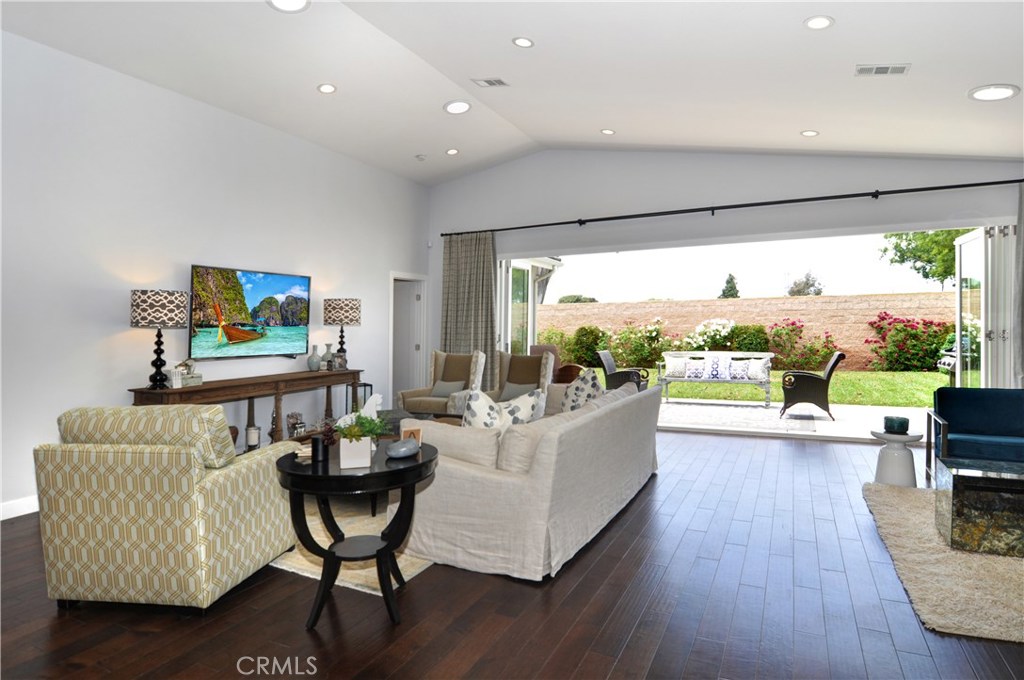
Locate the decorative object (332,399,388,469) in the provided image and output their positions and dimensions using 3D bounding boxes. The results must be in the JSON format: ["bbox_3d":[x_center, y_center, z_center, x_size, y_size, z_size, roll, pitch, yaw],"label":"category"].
[{"bbox_3d":[-0.702,0.438,2.370,0.240,0.310,0.200,0,2,-17],"label":"decorative object"}]

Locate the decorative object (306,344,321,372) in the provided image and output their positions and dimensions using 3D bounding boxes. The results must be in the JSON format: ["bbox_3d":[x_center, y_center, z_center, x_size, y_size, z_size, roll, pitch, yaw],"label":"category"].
[{"bbox_3d":[-2.205,0.198,5.686,0.140,0.285,0.140,1,2,29],"label":"decorative object"}]

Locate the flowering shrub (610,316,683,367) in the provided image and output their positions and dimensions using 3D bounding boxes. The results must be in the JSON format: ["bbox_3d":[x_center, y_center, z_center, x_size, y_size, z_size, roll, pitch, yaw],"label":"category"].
[{"bbox_3d":[3.995,0.075,15.300,2.100,1.600,1.400,1,2,29],"label":"flowering shrub"}]

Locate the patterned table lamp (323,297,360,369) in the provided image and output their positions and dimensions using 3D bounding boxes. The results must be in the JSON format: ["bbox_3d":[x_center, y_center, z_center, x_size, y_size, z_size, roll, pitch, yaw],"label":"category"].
[{"bbox_3d":[-1.982,-0.057,5.950,0.405,0.840,0.405,0,1,29],"label":"patterned table lamp"}]

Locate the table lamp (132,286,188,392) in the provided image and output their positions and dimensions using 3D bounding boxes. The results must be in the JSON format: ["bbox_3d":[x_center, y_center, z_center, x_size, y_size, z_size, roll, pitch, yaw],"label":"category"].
[{"bbox_3d":[-2.947,-0.013,4.269,0.390,0.820,0.390,1,2,29],"label":"table lamp"}]

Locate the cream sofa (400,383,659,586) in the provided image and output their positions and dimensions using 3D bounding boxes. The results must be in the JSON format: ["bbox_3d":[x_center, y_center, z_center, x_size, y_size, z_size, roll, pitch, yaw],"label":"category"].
[{"bbox_3d":[0.328,0.839,3.947,1.020,0.830,2.300,0,1,28],"label":"cream sofa"}]

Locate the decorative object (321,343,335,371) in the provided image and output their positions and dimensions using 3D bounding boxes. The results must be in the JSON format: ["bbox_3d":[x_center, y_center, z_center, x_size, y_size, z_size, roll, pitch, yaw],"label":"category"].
[{"bbox_3d":[-2.133,0.204,5.950,0.150,0.300,0.150,0,2,29],"label":"decorative object"}]

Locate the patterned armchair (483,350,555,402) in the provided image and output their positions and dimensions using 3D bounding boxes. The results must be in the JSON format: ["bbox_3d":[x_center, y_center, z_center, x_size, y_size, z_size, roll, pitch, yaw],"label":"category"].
[{"bbox_3d":[-0.012,0.677,6.490,0.800,1.060,0.870,0,1,29],"label":"patterned armchair"}]

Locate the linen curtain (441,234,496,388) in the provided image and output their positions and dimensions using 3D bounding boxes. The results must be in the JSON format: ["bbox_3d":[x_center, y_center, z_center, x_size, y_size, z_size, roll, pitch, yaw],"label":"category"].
[{"bbox_3d":[-0.666,-0.201,7.554,0.880,2.760,0.140,0,1,25],"label":"linen curtain"}]

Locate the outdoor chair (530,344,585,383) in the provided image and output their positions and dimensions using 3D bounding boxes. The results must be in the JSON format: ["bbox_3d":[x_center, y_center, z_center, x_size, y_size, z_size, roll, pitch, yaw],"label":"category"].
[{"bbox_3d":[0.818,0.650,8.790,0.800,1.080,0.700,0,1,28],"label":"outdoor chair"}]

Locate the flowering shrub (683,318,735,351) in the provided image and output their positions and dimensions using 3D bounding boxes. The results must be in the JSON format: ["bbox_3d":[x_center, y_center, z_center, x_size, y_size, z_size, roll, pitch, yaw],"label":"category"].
[{"bbox_3d":[5.416,0.129,14.183,1.450,1.380,1.200,0,1,24],"label":"flowering shrub"}]

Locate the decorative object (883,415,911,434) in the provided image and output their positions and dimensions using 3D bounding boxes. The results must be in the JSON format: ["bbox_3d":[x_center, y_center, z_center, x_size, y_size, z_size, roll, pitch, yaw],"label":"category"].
[{"bbox_3d":[3.173,0.708,4.220,0.165,0.130,0.165,1,2,37],"label":"decorative object"}]

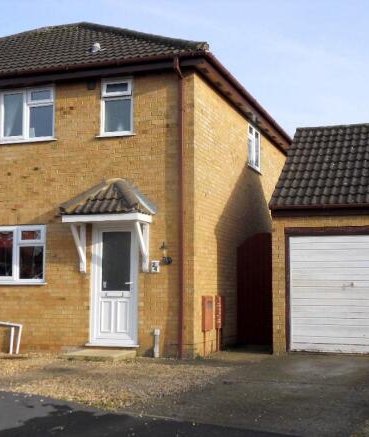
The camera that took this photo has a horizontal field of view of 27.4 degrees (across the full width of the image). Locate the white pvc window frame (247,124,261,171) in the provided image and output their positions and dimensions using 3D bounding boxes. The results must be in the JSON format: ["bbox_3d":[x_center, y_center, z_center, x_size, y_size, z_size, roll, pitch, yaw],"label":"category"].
[{"bbox_3d":[1.548,-1.540,16.890,0.100,1.005,1.200,-2,-7,19],"label":"white pvc window frame"}]

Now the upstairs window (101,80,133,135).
[{"bbox_3d":[-1.163,-1.950,13.222,0.644,1.038,0.100,-2,-7,19],"label":"upstairs window"}]

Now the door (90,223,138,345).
[{"bbox_3d":[-1.178,1.124,12.884,0.899,2.070,0.100,-2,-7,19],"label":"door"}]

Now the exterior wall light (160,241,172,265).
[{"bbox_3d":[-0.300,0.572,12.462,0.160,0.371,0.240,-2,-7,19],"label":"exterior wall light"}]

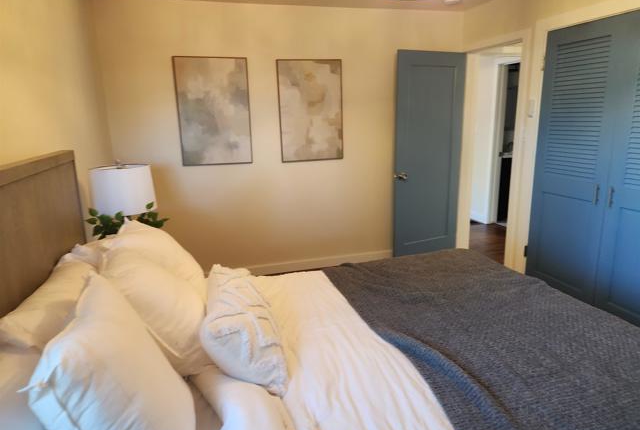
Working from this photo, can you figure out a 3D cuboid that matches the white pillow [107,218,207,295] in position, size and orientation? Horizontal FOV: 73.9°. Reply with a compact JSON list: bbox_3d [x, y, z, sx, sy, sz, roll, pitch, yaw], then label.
[{"bbox_3d":[-0.763,0.250,1.905,0.190,0.500,0.600,-34,20,-6],"label":"white pillow"}]

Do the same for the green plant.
[{"bbox_3d":[-1.103,0.103,2.508,0.360,0.340,0.420,-5,14,-15],"label":"green plant"}]

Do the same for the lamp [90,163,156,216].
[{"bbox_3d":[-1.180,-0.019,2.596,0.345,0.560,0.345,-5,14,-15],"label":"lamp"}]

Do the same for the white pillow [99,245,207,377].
[{"bbox_3d":[-0.598,0.293,1.644,0.180,0.480,0.510,-36,20,-6],"label":"white pillow"}]

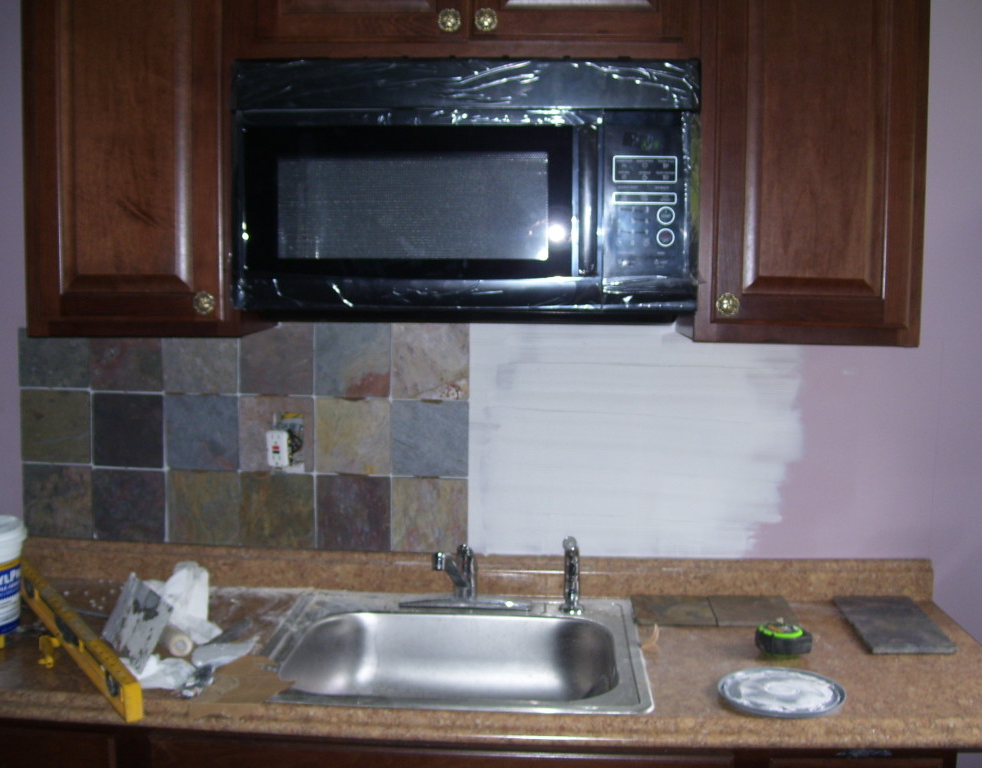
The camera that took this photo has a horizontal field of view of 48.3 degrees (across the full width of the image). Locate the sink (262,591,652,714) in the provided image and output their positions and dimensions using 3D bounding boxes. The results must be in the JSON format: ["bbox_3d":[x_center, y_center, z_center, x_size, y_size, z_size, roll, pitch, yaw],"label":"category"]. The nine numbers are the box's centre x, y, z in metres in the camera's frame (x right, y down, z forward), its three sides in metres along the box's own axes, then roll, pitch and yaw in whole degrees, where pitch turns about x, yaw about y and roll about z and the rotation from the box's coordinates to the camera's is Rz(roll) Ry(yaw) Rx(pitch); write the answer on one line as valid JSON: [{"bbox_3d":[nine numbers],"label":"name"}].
[{"bbox_3d":[-0.065,0.546,1.934,0.640,0.175,0.560,1,7,3],"label":"sink"}]

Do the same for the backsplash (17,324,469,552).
[{"bbox_3d":[-0.503,0.104,2.201,0.925,0.460,0.015,1,7,3],"label":"backsplash"}]

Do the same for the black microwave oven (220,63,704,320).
[{"bbox_3d":[-0.035,-0.331,1.940,0.757,0.422,0.390,1,7,3],"label":"black microwave oven"}]

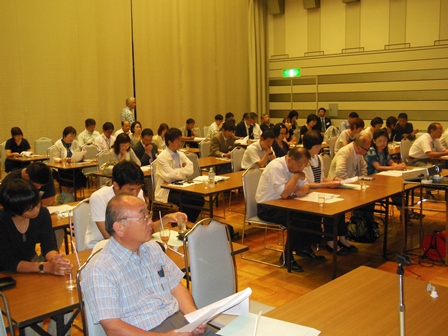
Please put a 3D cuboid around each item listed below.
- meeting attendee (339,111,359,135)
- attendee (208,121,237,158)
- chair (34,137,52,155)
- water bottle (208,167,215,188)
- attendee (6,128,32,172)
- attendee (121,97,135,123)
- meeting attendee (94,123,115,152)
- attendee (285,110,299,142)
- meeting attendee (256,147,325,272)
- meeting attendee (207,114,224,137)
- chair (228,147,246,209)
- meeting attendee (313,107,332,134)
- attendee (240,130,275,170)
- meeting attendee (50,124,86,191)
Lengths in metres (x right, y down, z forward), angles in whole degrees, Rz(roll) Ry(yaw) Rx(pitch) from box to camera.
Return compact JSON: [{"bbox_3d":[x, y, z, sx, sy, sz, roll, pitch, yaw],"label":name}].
[{"bbox_3d":[2.980,-0.649,11.721,0.731,1.287,0.487,7,11,44],"label":"meeting attendee"},{"bbox_3d":[0.065,-0.146,8.638,0.780,1.240,0.500,6,11,43],"label":"attendee"},{"bbox_3d":[-3.456,-0.141,10.103,0.540,0.940,0.440,7,11,44],"label":"chair"},{"bbox_3d":[-0.147,0.122,5.833,0.066,0.216,0.066,7,11,44],"label":"water bottle"},{"bbox_3d":[-3.796,-0.180,9.461,0.750,1.200,0.500,7,11,44],"label":"attendee"},{"bbox_3d":[-2.266,-0.826,12.118,0.360,1.720,0.480,3,9,30],"label":"attendee"},{"bbox_3d":[-2.211,-0.262,9.889,0.780,1.220,0.500,6,11,43],"label":"meeting attendee"},{"bbox_3d":[1.877,-0.780,12.807,0.700,1.280,0.480,6,11,43],"label":"attendee"},{"bbox_3d":[0.637,0.374,5.197,0.722,1.190,0.536,7,11,44],"label":"meeting attendee"},{"bbox_3d":[-0.108,-0.708,12.760,0.780,1.230,0.500,6,11,43],"label":"meeting attendee"},{"bbox_3d":[0.400,0.165,7.600,0.566,0.941,0.468,7,11,44],"label":"chair"},{"bbox_3d":[2.541,-0.816,12.956,0.520,1.320,0.750,-2,8,-11],"label":"meeting attendee"},{"bbox_3d":[0.574,0.111,6.954,0.780,1.170,0.500,6,11,43],"label":"attendee"},{"bbox_3d":[-2.578,-0.076,8.423,0.800,1.230,0.520,7,11,44],"label":"meeting attendee"}]

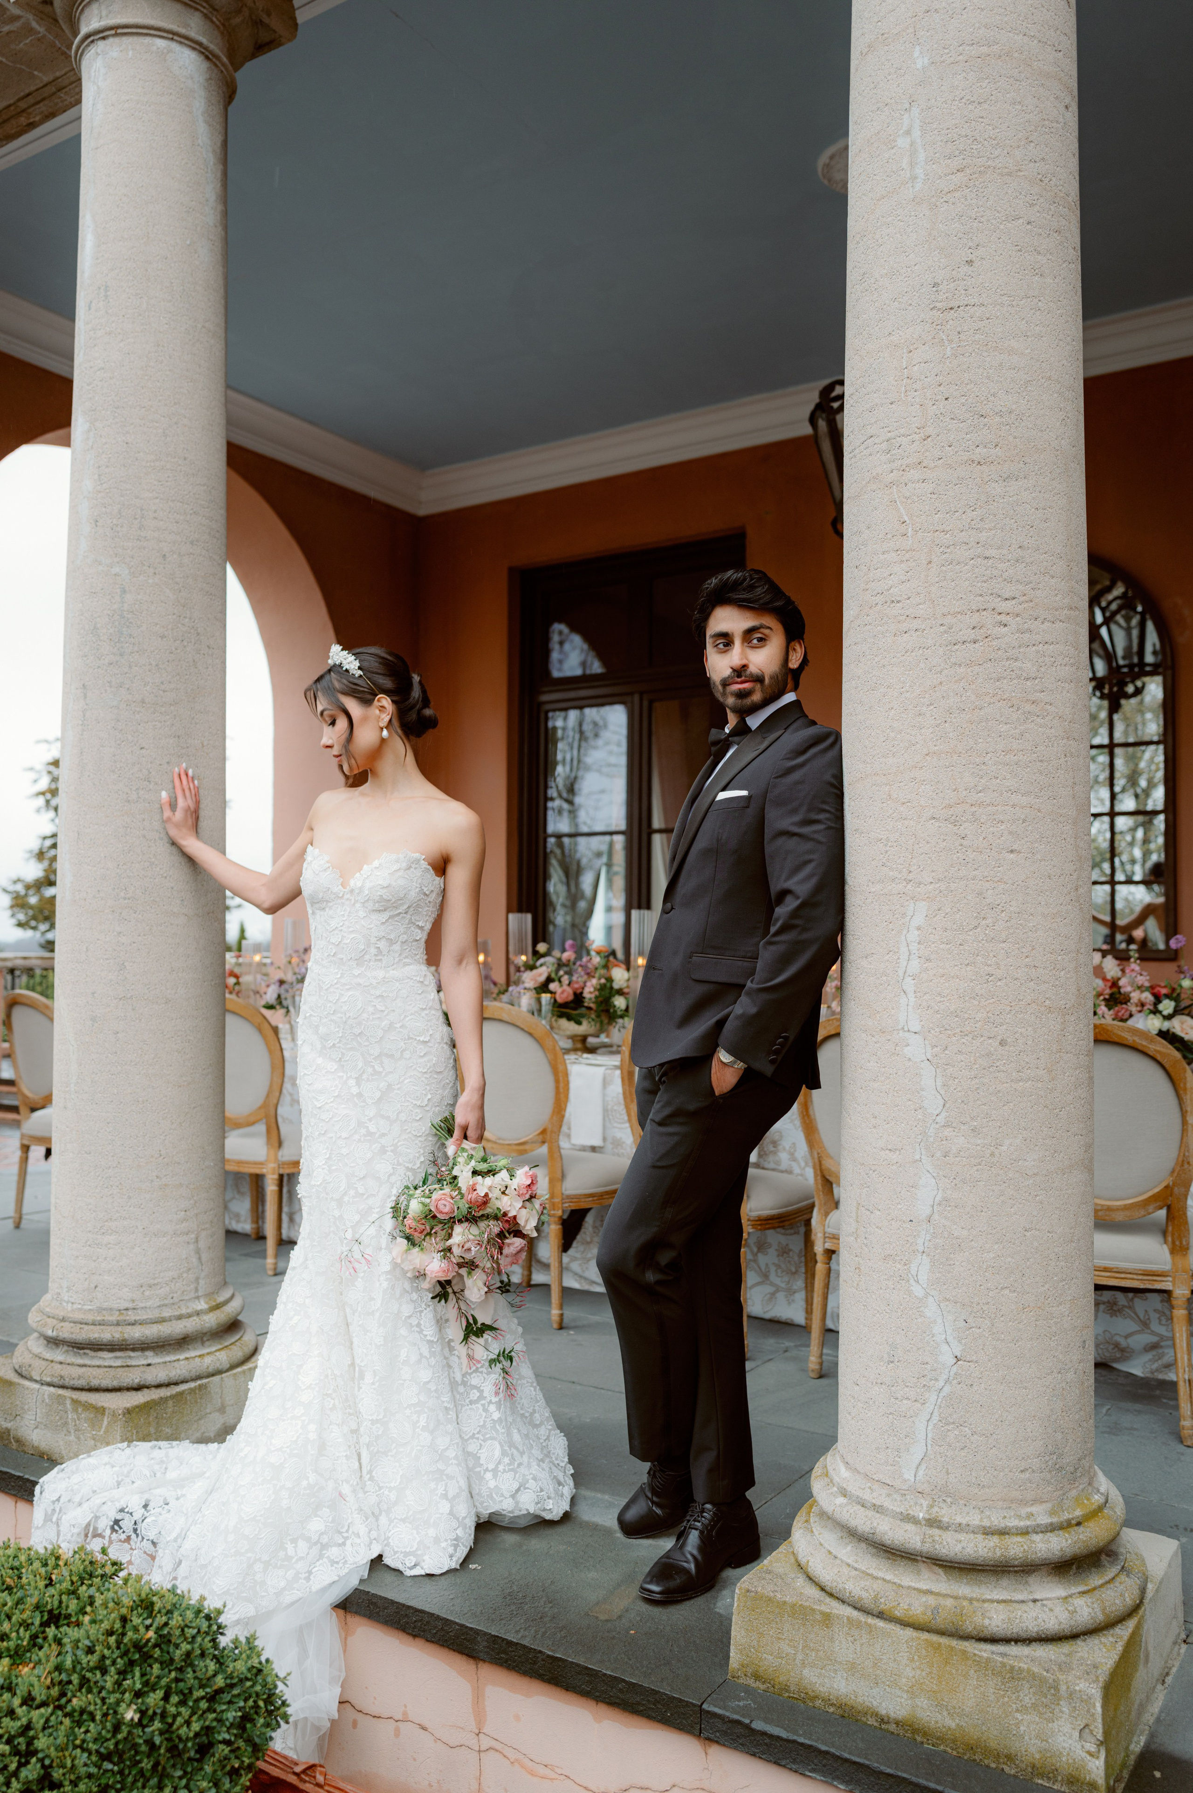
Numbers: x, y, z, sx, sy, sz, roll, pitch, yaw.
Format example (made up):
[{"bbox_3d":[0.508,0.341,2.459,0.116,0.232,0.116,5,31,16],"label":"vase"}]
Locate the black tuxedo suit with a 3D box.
[{"bbox_3d":[0.210,0.390,2.550,0.390,1.480,0.550,1,-2,-40],"label":"black tuxedo suit"}]

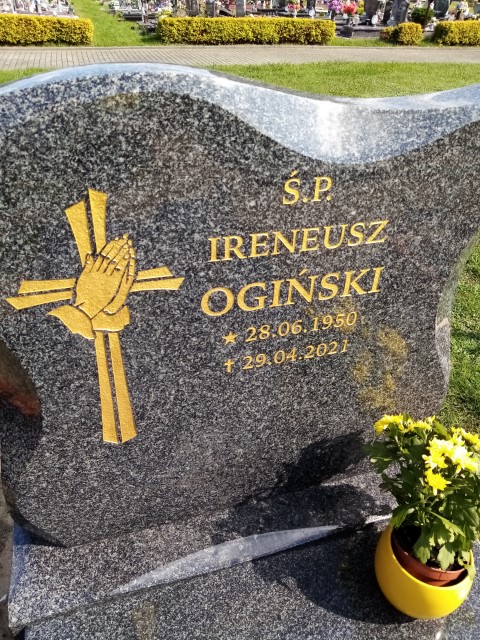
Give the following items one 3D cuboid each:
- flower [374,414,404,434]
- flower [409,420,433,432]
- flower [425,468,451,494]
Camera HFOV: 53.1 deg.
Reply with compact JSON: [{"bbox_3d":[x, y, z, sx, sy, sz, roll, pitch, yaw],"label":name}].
[{"bbox_3d":[0.255,0.179,0.820,0.050,0.028,0.042,17,39,20],"label":"flower"},{"bbox_3d":[0.308,0.182,0.820,0.041,0.022,0.034,20,40,23],"label":"flower"},{"bbox_3d":[0.318,0.260,0.775,0.042,0.038,0.030,24,41,27],"label":"flower"}]

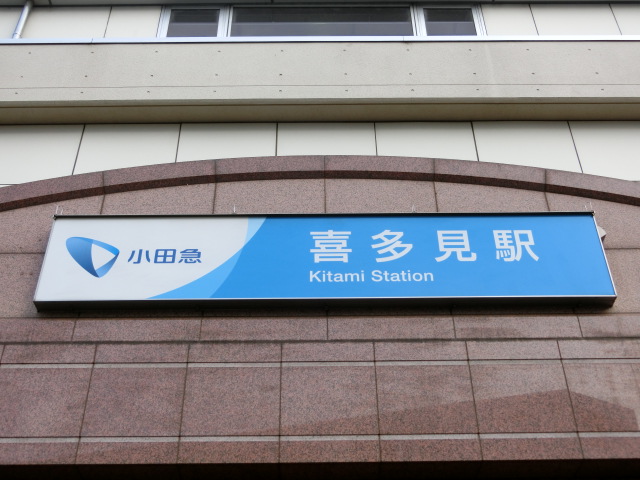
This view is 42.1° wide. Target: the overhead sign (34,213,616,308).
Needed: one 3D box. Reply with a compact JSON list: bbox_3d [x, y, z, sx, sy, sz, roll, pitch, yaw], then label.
[{"bbox_3d":[0.046,0.166,6.616,4.420,0.835,0.161,0,-39,-1],"label":"overhead sign"}]

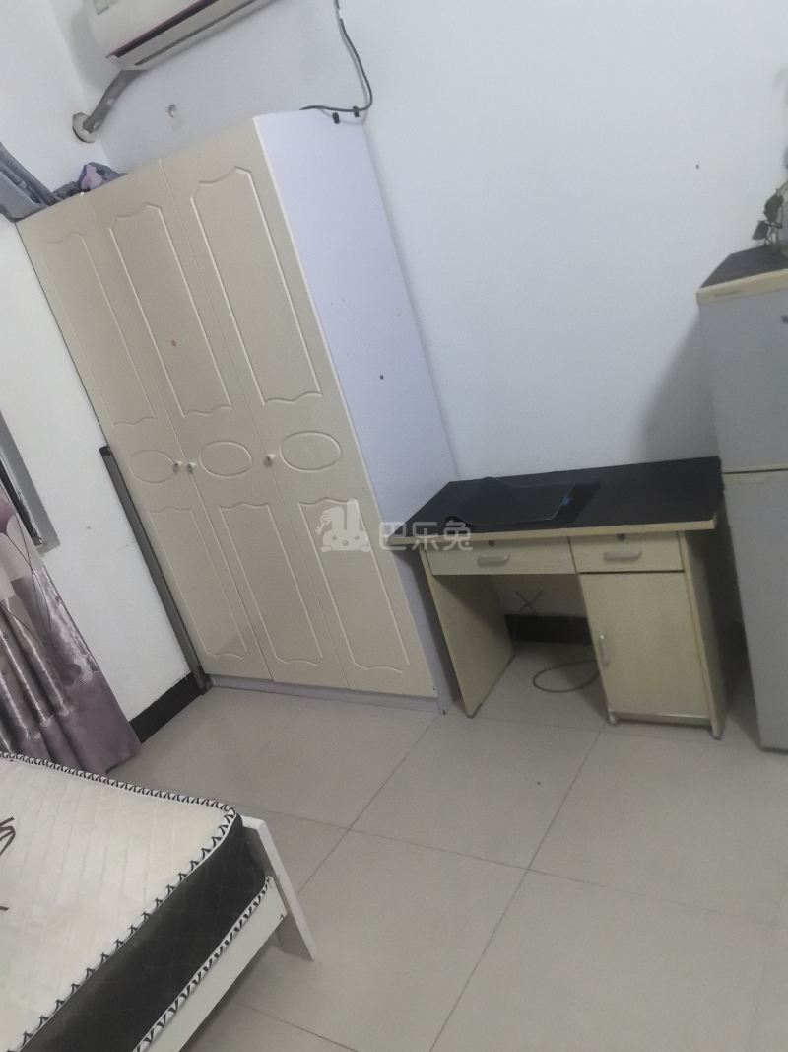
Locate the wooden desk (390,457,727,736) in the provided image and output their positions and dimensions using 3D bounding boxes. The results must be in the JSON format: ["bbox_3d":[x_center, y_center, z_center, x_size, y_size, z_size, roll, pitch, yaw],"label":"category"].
[{"bbox_3d":[0.624,0.232,2.744,1.026,0.709,0.477,-4,23,33],"label":"wooden desk"}]

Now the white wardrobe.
[{"bbox_3d":[-0.464,-0.315,3.150,1.203,2.021,0.532,-2,24,35],"label":"white wardrobe"}]

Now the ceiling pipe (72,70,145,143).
[{"bbox_3d":[-1.079,-1.613,3.123,0.365,0.188,0.112,-3,24,35],"label":"ceiling pipe"}]

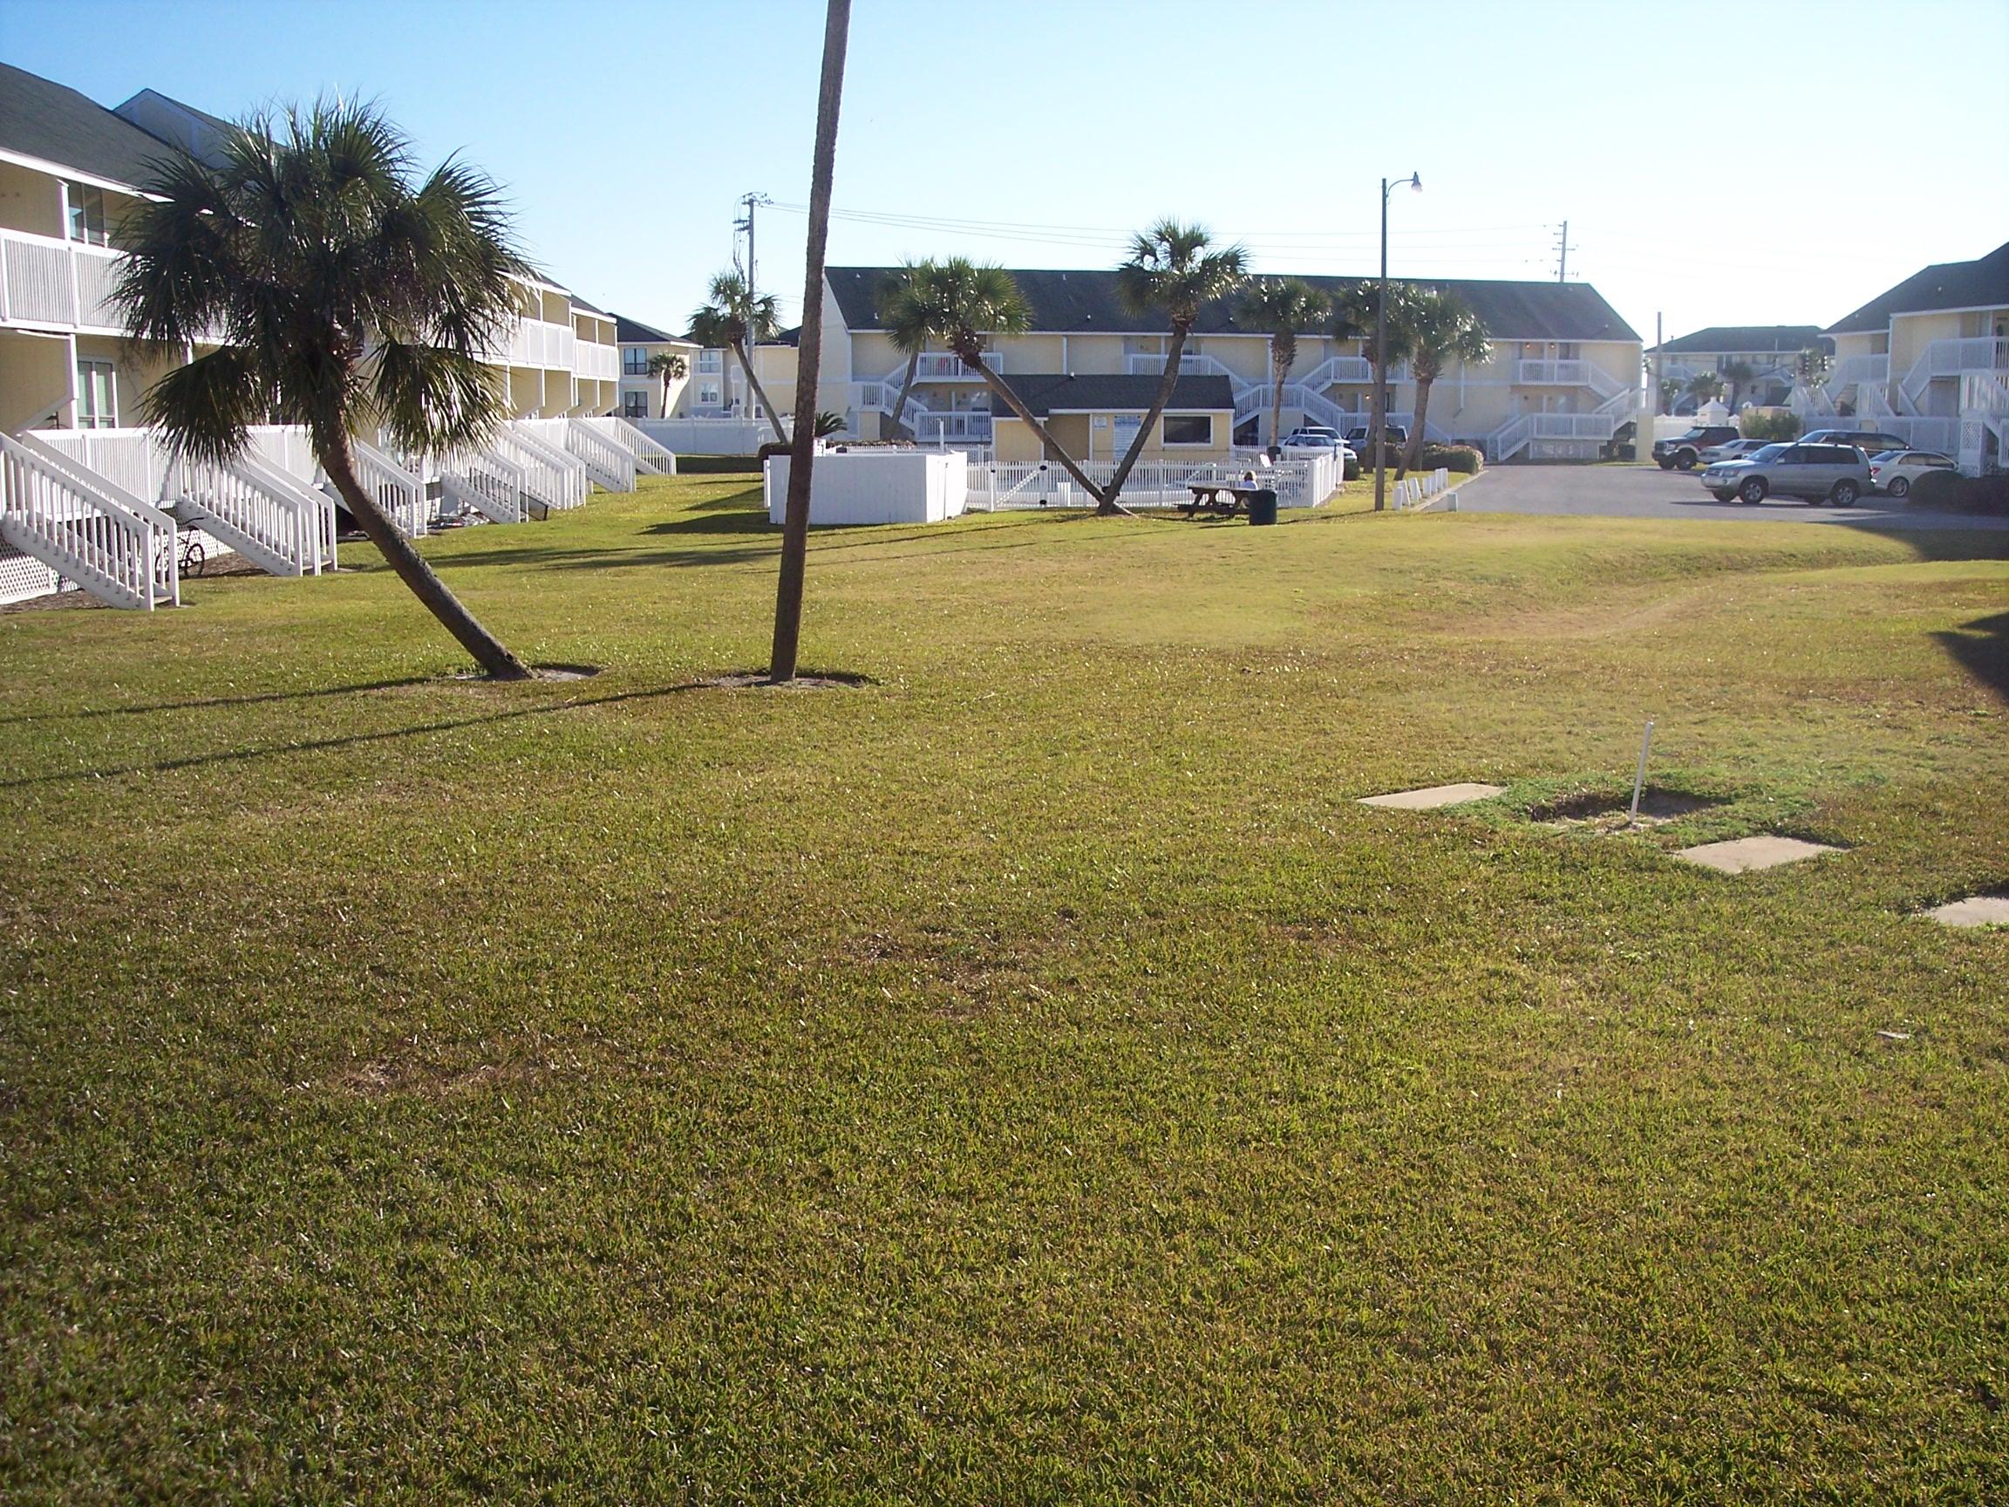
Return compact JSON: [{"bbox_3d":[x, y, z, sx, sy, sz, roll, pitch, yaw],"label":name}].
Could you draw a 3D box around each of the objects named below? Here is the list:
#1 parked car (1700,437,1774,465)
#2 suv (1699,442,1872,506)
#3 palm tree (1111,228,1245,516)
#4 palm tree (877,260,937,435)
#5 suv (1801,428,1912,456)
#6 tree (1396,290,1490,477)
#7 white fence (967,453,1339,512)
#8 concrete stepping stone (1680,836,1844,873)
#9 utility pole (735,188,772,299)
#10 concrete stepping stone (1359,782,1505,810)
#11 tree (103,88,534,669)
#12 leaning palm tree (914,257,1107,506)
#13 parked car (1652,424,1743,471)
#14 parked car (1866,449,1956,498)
[{"bbox_3d":[32.480,-12.822,97.678,4.900,1.430,1.830,-2,9,-12],"label":"parked car"},{"bbox_3d":[21.782,-7.793,63.142,4.690,1.730,1.830,-1,9,-9],"label":"suv"},{"bbox_3d":[4.477,-9.978,58.459,3.600,7.400,3.400,0,9,0],"label":"palm tree"},{"bbox_3d":[-3.595,-15.639,91.696,3.500,8.770,3.400,0,8,0],"label":"palm tree"},{"bbox_3d":[32.268,-11.072,84.284,5.000,1.800,1.950,-1,9,-7],"label":"suv"},{"bbox_3d":[16.581,-13.887,85.385,3.500,7.070,3.300,0,8,0],"label":"tree"},{"bbox_3d":[5.100,-8.265,67.823,10.500,1.300,16.500,1,9,6],"label":"white fence"},{"bbox_3d":[4.748,0.657,14.268,1.140,0.060,0.600,-7,11,-38],"label":"concrete stepping stone"},{"bbox_3d":[-12.842,-22.014,116.021,1.900,13.450,1.500,0,8,0],"label":"utility pole"},{"bbox_3d":[3.139,0.334,16.313,1.150,0.060,0.600,-7,11,-38],"label":"concrete stepping stone"},{"bbox_3d":[-7.053,-3.733,23.408,4.350,5.750,4.100,0,9,0],"label":"tree"},{"bbox_3d":[0.183,-9.497,58.536,5.000,6.400,3.300,0,9,0],"label":"leaning palm tree"},{"bbox_3d":[29.026,-12.733,94.654,4.200,1.880,1.830,-5,10,-32],"label":"parked car"},{"bbox_3d":[28.662,-8.761,70.477,4.550,1.450,1.760,-1,9,-7],"label":"parked car"}]

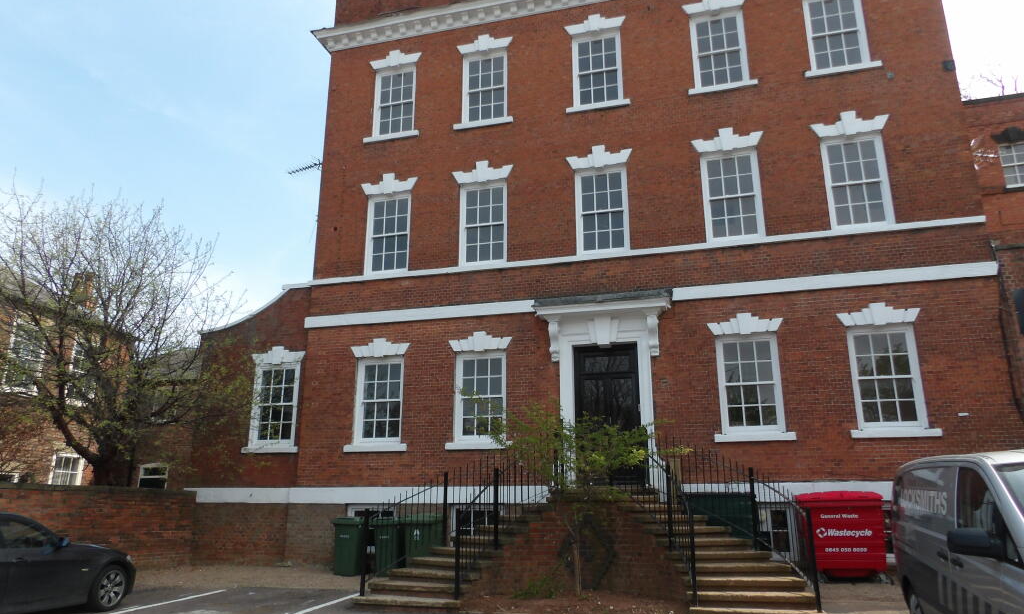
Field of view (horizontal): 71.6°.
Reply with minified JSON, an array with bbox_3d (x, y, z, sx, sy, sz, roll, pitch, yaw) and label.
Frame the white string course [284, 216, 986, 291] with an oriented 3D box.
[{"bbox_3d":[1.688,-1.079,15.414,15.174,0.152,0.160,-4,-16,15],"label":"white string course"}]

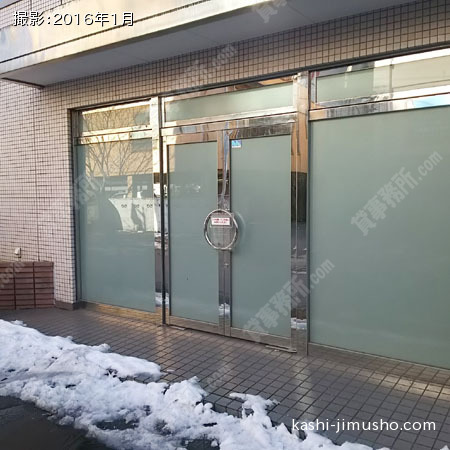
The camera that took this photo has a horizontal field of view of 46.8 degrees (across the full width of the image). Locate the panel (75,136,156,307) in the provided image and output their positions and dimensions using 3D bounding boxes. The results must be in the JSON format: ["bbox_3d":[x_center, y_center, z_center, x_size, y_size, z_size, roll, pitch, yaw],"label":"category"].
[{"bbox_3d":[-1.291,0.006,6.055,1.247,1.910,0.050,2,5,35],"label":"panel"}]

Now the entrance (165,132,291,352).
[{"bbox_3d":[-0.015,0.096,5.150,1.515,2.050,0.100,2,5,35],"label":"entrance"}]

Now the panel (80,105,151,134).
[{"bbox_3d":[-1.231,-1.154,5.677,1.190,0.203,0.030,2,4,38],"label":"panel"}]

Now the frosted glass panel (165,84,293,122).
[{"bbox_3d":[-0.011,-1.174,5.064,1.504,0.209,0.050,2,5,35],"label":"frosted glass panel"}]

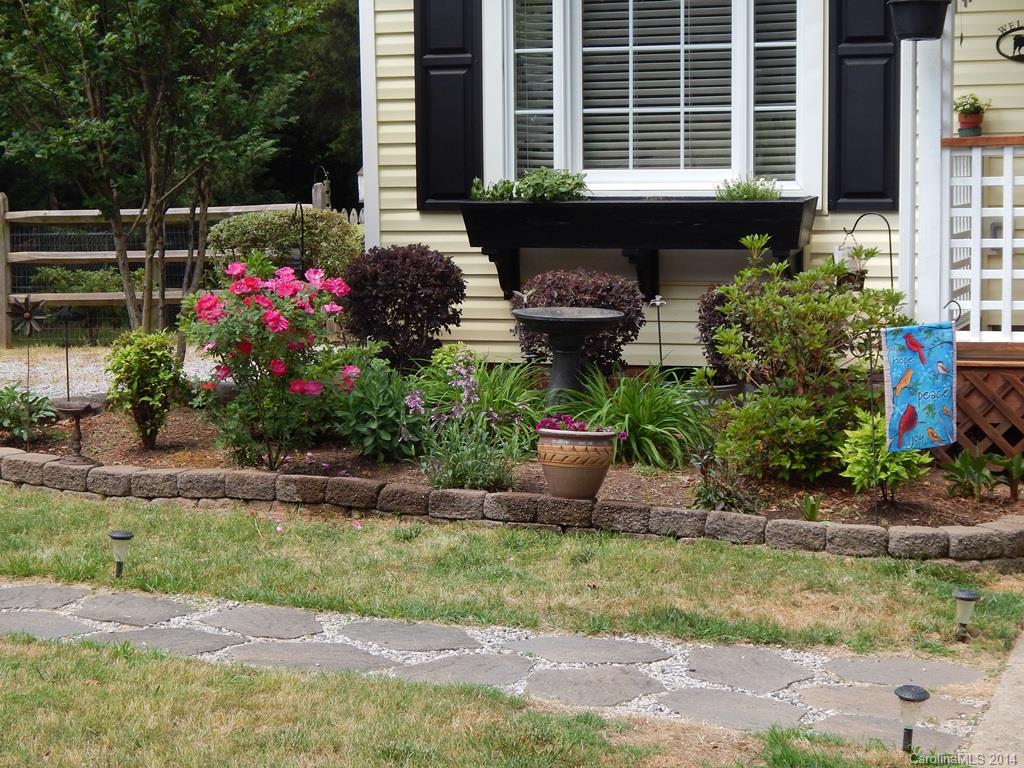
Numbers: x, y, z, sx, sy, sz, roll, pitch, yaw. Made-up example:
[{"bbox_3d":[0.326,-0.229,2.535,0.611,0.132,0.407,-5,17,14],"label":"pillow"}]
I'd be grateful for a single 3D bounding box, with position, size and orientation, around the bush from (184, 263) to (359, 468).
[{"bbox_3d":[-1.061,-0.086,8.970,0.770,0.910,0.700,-1,6,-7],"label":"bush"}]

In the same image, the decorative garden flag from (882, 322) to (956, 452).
[{"bbox_3d":[1.510,0.011,7.550,0.312,0.452,0.020,-7,8,-25],"label":"decorative garden flag"}]

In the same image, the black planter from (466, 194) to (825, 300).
[{"bbox_3d":[0.617,-0.666,10.179,1.775,0.532,0.300,1,6,18],"label":"black planter"}]

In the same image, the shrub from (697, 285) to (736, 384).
[{"bbox_3d":[1.158,-0.213,9.750,0.540,0.540,0.540,0,6,7],"label":"shrub"}]

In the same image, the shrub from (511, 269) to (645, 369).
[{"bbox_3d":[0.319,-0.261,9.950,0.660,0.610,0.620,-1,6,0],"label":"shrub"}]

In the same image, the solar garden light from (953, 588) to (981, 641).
[{"bbox_3d":[1.389,0.706,6.240,0.087,0.163,0.087,-1,6,0],"label":"solar garden light"}]

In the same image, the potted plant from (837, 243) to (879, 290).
[{"bbox_3d":[1.574,-0.531,9.300,0.200,0.220,0.180,-1,6,0],"label":"potted plant"}]

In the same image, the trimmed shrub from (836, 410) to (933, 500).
[{"bbox_3d":[1.465,0.278,8.050,0.370,0.360,0.360,-1,6,0],"label":"trimmed shrub"}]

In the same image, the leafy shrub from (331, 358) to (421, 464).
[{"bbox_3d":[-0.595,0.123,9.100,0.410,0.470,0.410,-1,6,0],"label":"leafy shrub"}]

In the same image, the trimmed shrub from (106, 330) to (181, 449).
[{"bbox_3d":[-1.706,0.025,9.450,0.335,0.540,0.335,-2,6,-10],"label":"trimmed shrub"}]

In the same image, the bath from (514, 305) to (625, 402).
[{"bbox_3d":[0.254,-0.043,9.250,0.507,0.600,0.507,0,6,2],"label":"bath"}]

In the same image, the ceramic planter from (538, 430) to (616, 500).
[{"bbox_3d":[0.261,0.329,8.250,0.312,0.262,0.312,2,6,2],"label":"ceramic planter"}]

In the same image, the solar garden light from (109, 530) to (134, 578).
[{"bbox_3d":[-1.377,0.605,7.200,0.087,0.178,0.087,-1,6,0],"label":"solar garden light"}]

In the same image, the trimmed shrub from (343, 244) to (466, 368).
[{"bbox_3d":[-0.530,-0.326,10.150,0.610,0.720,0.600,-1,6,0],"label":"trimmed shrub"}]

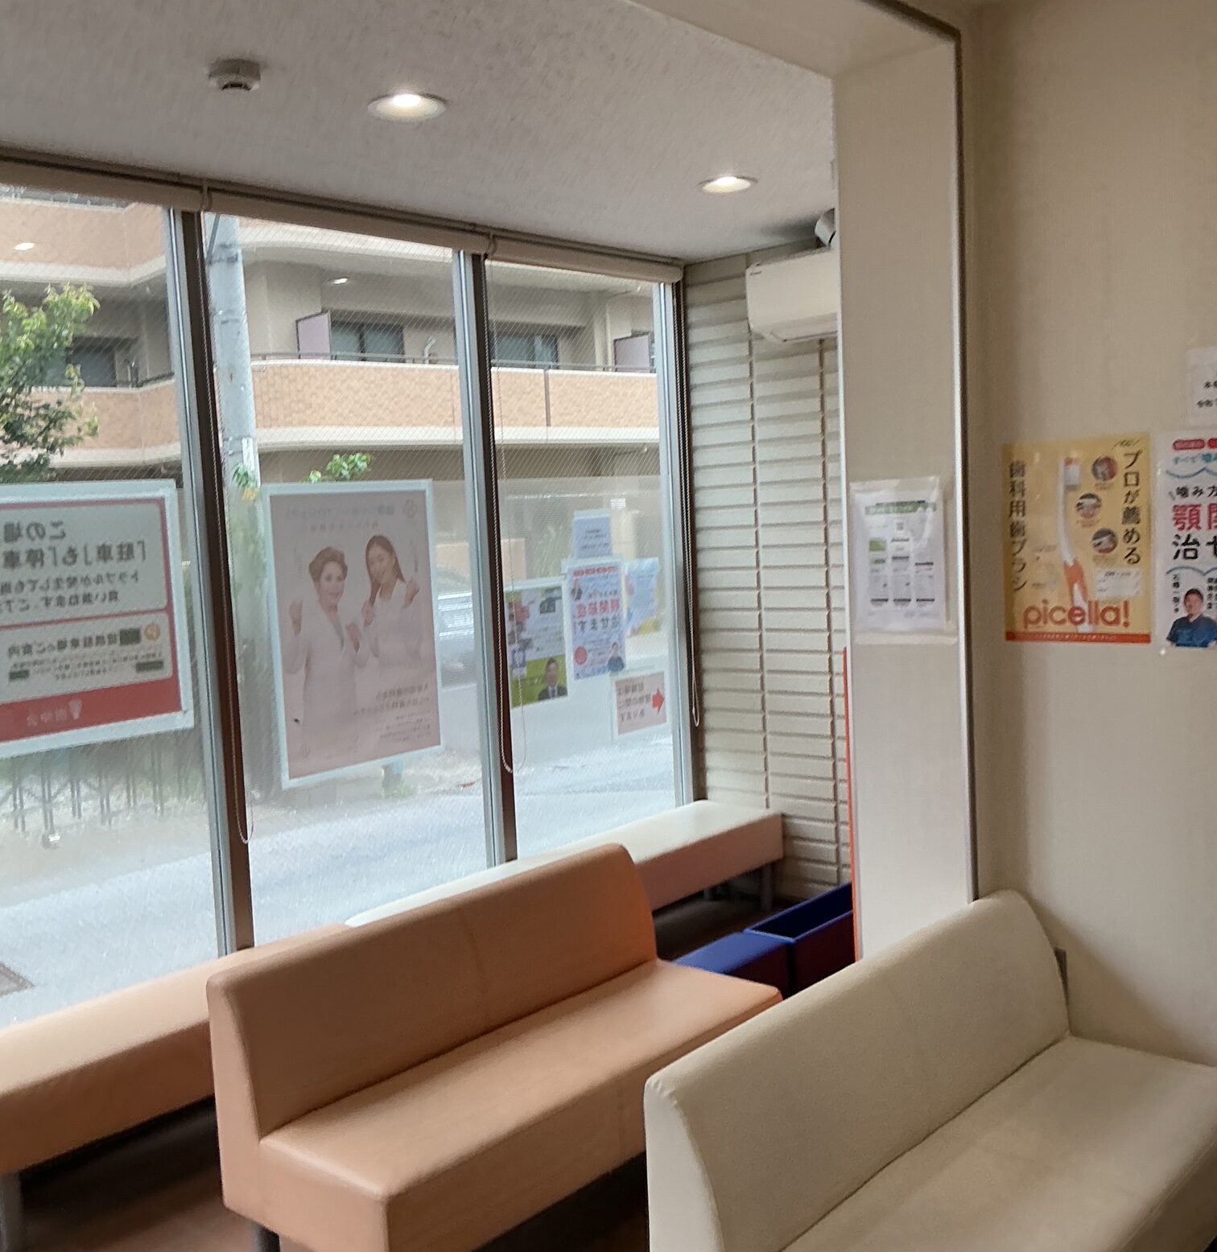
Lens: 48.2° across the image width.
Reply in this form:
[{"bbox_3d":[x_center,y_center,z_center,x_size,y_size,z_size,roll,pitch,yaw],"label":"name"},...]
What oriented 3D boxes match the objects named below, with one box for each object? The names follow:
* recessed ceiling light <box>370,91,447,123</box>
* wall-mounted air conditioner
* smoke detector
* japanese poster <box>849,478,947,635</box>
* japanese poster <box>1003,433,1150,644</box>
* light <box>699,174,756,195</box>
[{"bbox_3d":[-0.449,-1.155,3.056,0.173,0.030,0.173,-3,5,0],"label":"recessed ceiling light"},{"bbox_3d":[0.859,-1.117,4.551,0.800,0.264,0.230,1,6,42],"label":"wall-mounted air conditioner"},{"bbox_3d":[-0.742,-1.097,2.698,0.105,0.050,0.105,-3,5,0],"label":"smoke detector"},{"bbox_3d":[0.609,-0.147,2.880,0.217,0.322,0.010,1,6,42],"label":"japanese poster"},{"bbox_3d":[0.935,-0.170,2.730,0.302,0.411,0.010,1,6,42],"label":"japanese poster"},{"bbox_3d":[0.348,-1.259,3.908,0.172,0.030,0.172,-3,5,0],"label":"light"}]

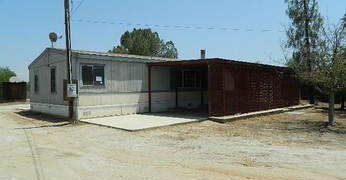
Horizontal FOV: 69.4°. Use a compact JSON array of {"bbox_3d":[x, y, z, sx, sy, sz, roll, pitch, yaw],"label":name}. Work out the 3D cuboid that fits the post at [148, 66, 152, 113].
[{"bbox_3d":[-1.327,-0.088,14.750,0.150,2.830,0.150,-1,0,-43],"label":"post"}]

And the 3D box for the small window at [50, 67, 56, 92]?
[{"bbox_3d":[-6.787,-0.582,14.205,0.100,1.420,0.820,-1,0,-43],"label":"small window"}]

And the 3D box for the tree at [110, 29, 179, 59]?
[{"bbox_3d":[-3.884,-3.335,33.004,9.000,9.290,9.000,-1,0,-6],"label":"tree"}]

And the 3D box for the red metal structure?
[{"bbox_3d":[4.498,-0.121,17.443,11.600,2.850,4.600,-1,0,-43],"label":"red metal structure"}]

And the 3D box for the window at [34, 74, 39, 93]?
[{"bbox_3d":[-9.050,-0.425,16.599,0.100,1.200,0.820,-1,0,-43],"label":"window"}]

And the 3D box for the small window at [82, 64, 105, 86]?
[{"bbox_3d":[-3.878,-0.707,12.201,1.170,1.080,0.100,-1,0,-43],"label":"small window"}]

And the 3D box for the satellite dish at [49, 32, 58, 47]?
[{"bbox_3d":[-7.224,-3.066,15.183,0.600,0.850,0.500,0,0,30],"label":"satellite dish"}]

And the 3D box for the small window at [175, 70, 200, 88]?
[{"bbox_3d":[0.973,-0.705,16.791,2.500,1.200,0.100,-1,0,-43],"label":"small window"}]

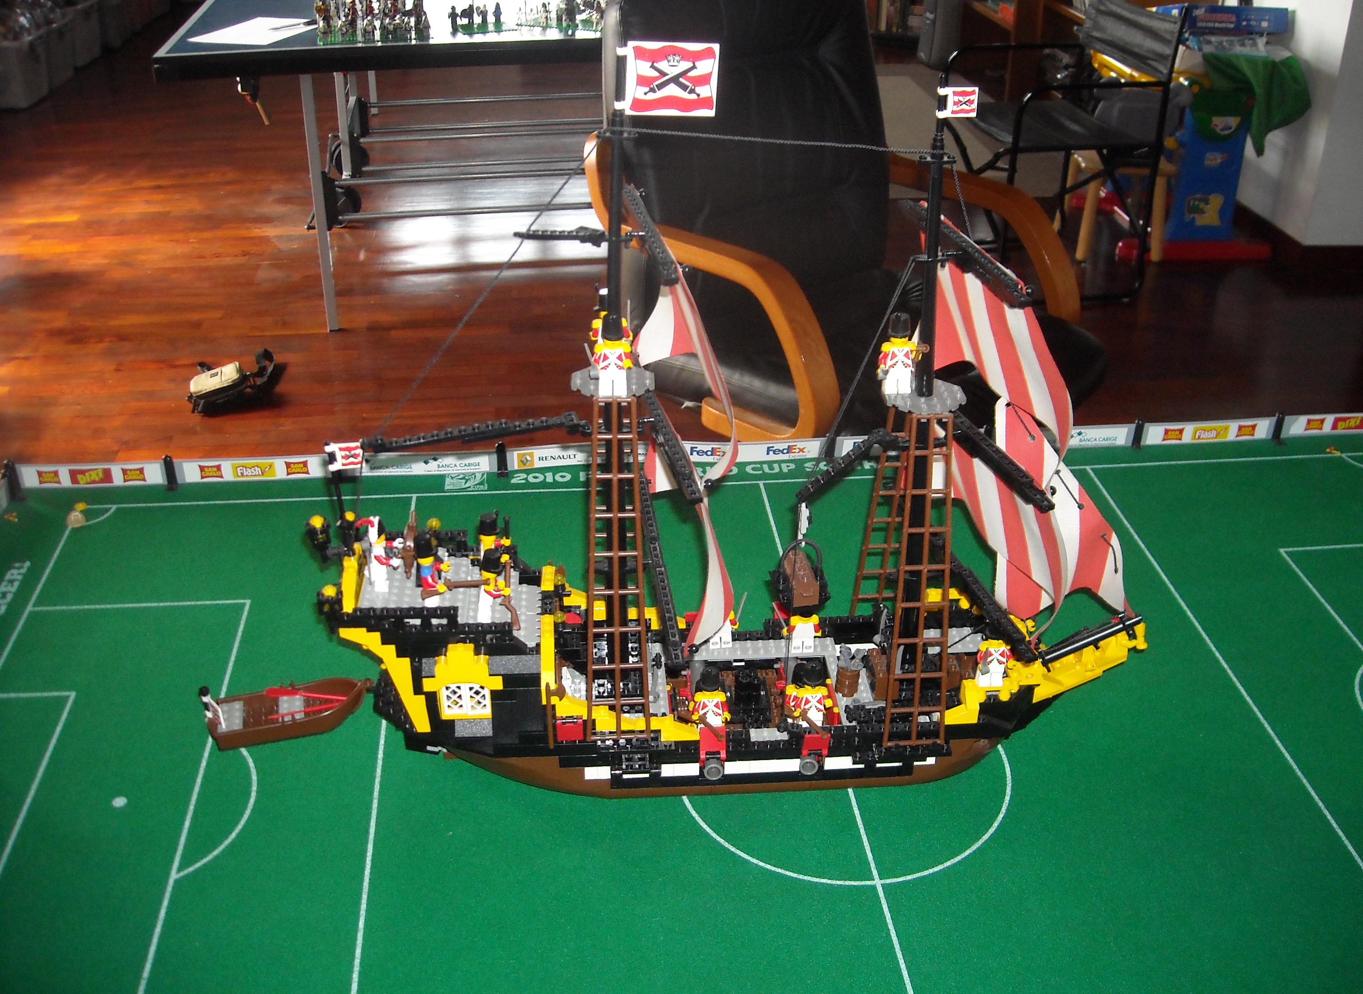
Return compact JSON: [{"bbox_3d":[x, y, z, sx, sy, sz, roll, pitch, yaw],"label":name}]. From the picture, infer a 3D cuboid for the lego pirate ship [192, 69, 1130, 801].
[{"bbox_3d":[0.039,-0.032,0.816,0.555,0.462,0.198,-1,32,-4],"label":"lego pirate ship"}]

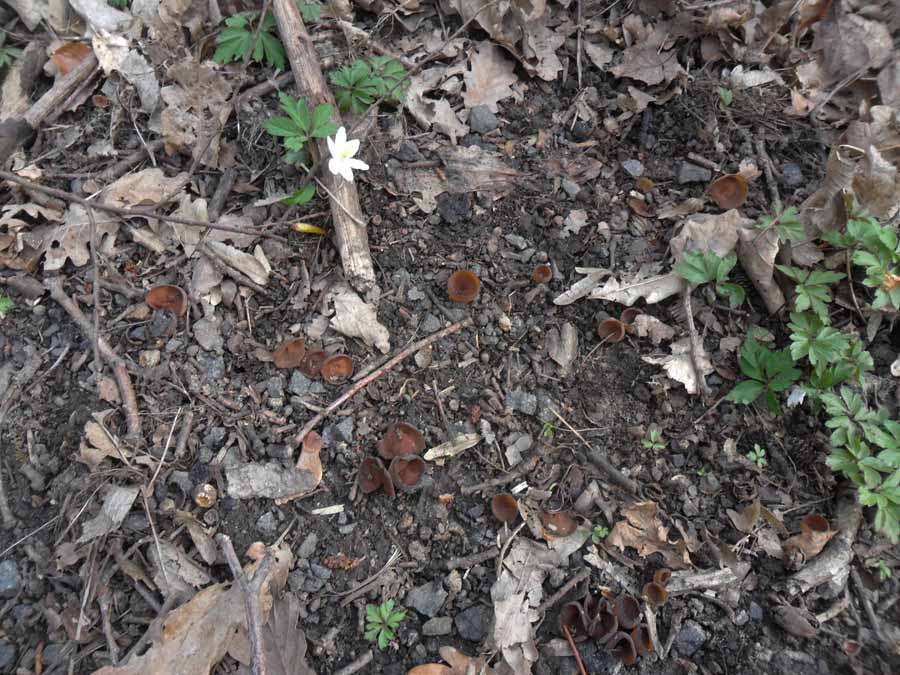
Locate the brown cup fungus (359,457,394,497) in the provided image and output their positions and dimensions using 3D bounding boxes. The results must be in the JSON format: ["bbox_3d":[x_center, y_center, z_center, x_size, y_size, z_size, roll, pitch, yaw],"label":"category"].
[{"bbox_3d":[-0.048,0.091,0.461,0.024,0.015,0.024,0,77,0],"label":"brown cup fungus"}]

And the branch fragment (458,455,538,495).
[{"bbox_3d":[0.033,0.091,0.465,0.056,0.007,0.006,-20,59,-13],"label":"branch fragment"}]

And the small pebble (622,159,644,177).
[{"bbox_3d":[0.168,-0.156,0.644,0.020,0.010,0.015,0,60,0],"label":"small pebble"}]

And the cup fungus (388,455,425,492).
[{"bbox_3d":[-0.028,0.090,0.462,0.024,0.014,0.024,3,62,-6],"label":"cup fungus"}]

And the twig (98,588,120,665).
[{"bbox_3d":[-0.200,0.169,0.413,0.006,0.007,0.045,-20,59,-13],"label":"twig"}]

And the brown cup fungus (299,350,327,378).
[{"bbox_3d":[-0.106,0.021,0.540,0.022,0.014,0.021,0,60,0],"label":"brown cup fungus"}]

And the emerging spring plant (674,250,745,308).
[{"bbox_3d":[0.191,-0.043,0.517,0.047,0.033,0.042,0,58,0],"label":"emerging spring plant"}]

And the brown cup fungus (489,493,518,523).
[{"bbox_3d":[0.037,0.118,0.483,0.019,0.014,0.018,0,60,0],"label":"brown cup fungus"}]

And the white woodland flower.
[{"bbox_3d":[-0.080,-0.144,0.551,0.036,0.018,0.036,12,87,-18],"label":"white woodland flower"}]

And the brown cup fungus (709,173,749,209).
[{"bbox_3d":[0.232,-0.122,0.585,0.030,0.018,0.029,0,58,0],"label":"brown cup fungus"}]

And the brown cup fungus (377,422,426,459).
[{"bbox_3d":[-0.033,0.070,0.475,0.033,0.018,0.027,1,77,-3],"label":"brown cup fungus"}]

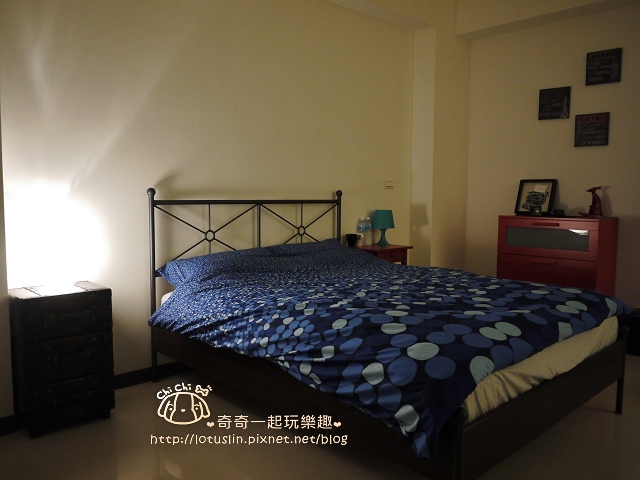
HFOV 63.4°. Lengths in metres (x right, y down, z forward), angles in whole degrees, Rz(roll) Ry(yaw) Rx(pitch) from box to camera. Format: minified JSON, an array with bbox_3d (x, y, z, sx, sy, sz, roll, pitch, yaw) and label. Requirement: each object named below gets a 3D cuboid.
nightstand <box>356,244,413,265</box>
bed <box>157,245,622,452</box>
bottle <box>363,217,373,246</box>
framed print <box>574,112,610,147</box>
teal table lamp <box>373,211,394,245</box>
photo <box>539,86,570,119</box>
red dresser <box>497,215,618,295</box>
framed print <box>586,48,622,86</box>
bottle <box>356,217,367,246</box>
[{"bbox_3d":[0.494,0.411,4.317,0.460,0.708,0.350,-4,6,-44],"label":"nightstand"},{"bbox_3d":[0.316,0.327,2.862,1.720,0.490,2.050,-4,6,-44],"label":"bed"},{"bbox_3d":[0.404,-0.070,4.285,0.065,0.230,0.065,-4,6,-44],"label":"bottle"},{"bbox_3d":[2.187,-0.881,4.155,0.020,0.250,0.252,-4,6,-44],"label":"framed print"},{"bbox_3d":[0.526,-0.098,4.290,0.190,0.290,0.190,0,5,0],"label":"teal table lamp"},{"bbox_3d":[1.976,-1.144,4.355,0.020,0.250,0.252,-4,6,-44],"label":"photo"},{"bbox_3d":[1.907,0.301,4.224,0.420,0.960,0.780,-4,6,-44],"label":"red dresser"},{"bbox_3d":[2.235,-1.354,4.070,0.020,0.250,0.252,-4,6,-44],"label":"framed print"},{"bbox_3d":[0.341,-0.063,4.225,0.065,0.225,0.065,-4,6,-44],"label":"bottle"}]

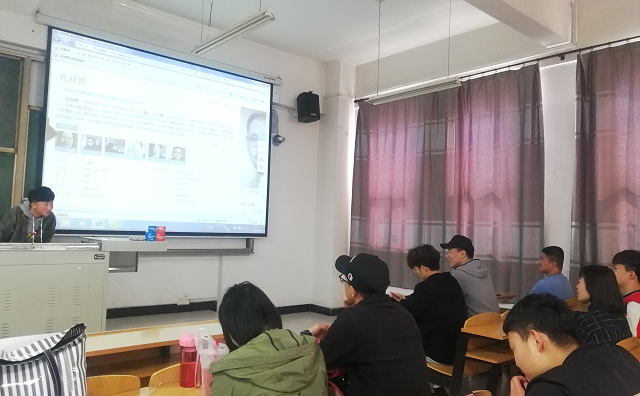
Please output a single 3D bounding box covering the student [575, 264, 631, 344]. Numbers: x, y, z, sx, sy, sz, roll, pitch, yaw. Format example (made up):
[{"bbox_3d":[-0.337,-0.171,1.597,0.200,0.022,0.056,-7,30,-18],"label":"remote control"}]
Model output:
[{"bbox_3d":[1.526,0.955,2.941,0.460,1.119,0.720,4,-4,-41],"label":"student"}]

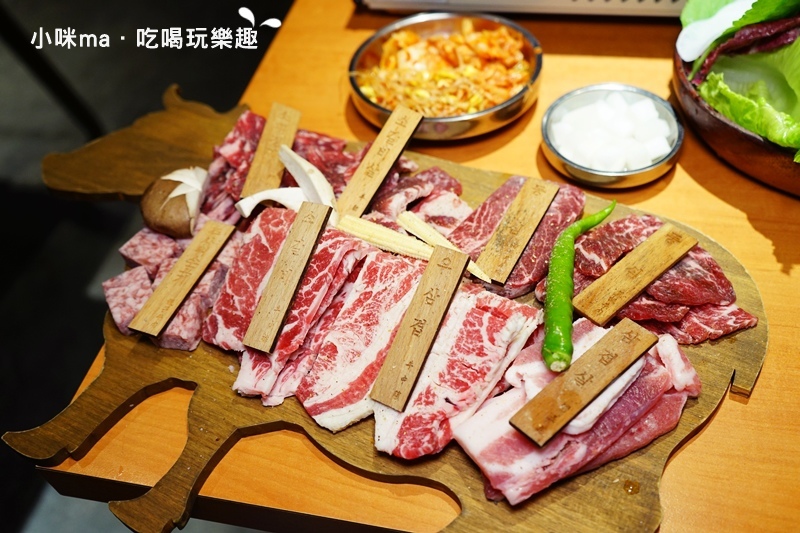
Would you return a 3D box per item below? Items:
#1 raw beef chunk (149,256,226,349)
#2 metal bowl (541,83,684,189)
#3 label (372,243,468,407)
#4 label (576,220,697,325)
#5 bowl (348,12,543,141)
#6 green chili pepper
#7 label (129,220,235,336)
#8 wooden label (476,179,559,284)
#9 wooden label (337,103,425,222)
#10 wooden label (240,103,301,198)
[{"bbox_3d":[-0.156,0.027,0.530,0.053,0.019,0.070,2,51,11],"label":"raw beef chunk"},{"bbox_3d":[0.173,-0.104,0.601,0.112,0.026,0.112,-5,50,5],"label":"metal bowl"},{"bbox_3d":[0.013,0.039,0.476,0.024,0.004,0.111,19,72,16],"label":"label"},{"bbox_3d":[0.158,0.005,0.489,0.105,0.004,0.024,-35,58,-24],"label":"label"},{"bbox_3d":[0.043,-0.175,0.678,0.171,0.032,0.171,-5,50,5],"label":"bowl"},{"bbox_3d":[0.111,0.007,0.478,0.031,0.020,0.152,12,53,18],"label":"green chili pepper"},{"bbox_3d":[-0.156,0.007,0.532,0.024,0.004,0.107,13,52,18],"label":"label"},{"bbox_3d":[0.083,-0.026,0.519,0.025,0.004,0.106,20,51,21],"label":"wooden label"},{"bbox_3d":[-0.016,-0.083,0.584,0.024,0.004,0.110,24,67,15],"label":"wooden label"},{"bbox_3d":[-0.104,-0.093,0.602,0.025,0.004,0.110,14,53,-7],"label":"wooden label"}]

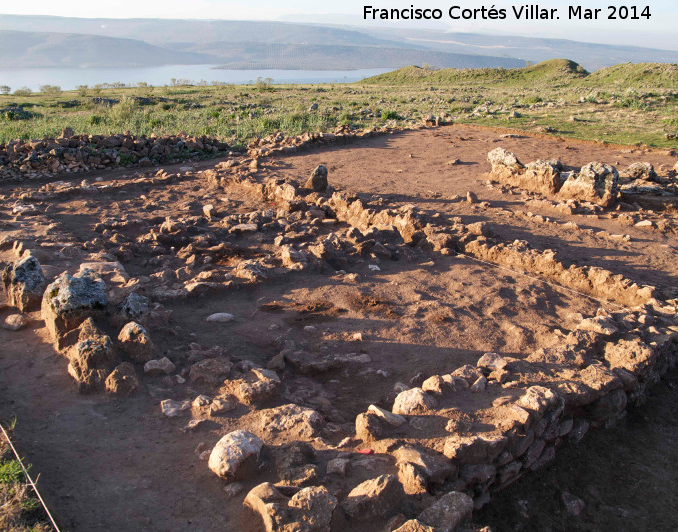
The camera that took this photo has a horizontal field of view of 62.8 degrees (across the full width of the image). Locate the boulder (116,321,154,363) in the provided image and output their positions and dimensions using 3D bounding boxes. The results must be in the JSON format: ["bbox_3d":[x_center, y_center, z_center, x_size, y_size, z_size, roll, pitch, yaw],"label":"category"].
[{"bbox_3d":[-1.707,0.641,4.660,0.276,0.319,0.262,-9,24,-21],"label":"boulder"}]

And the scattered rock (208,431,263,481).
[{"bbox_3d":[-0.644,1.178,3.462,0.332,0.222,0.282,-14,26,-30],"label":"scattered rock"}]

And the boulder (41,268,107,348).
[{"bbox_3d":[-2.401,0.387,5.054,0.503,0.707,0.403,-11,24,-26],"label":"boulder"}]

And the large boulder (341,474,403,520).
[{"bbox_3d":[0.184,1.267,3.046,0.338,0.168,0.230,-6,23,-14],"label":"large boulder"}]

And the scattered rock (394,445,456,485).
[{"bbox_3d":[0.502,1.168,3.280,0.360,0.140,0.224,15,27,33],"label":"scattered rock"}]

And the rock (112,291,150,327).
[{"bbox_3d":[-2.061,0.423,5.542,0.308,0.276,0.278,-9,24,-21],"label":"rock"}]

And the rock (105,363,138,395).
[{"bbox_3d":[-1.723,0.901,4.411,0.234,0.235,0.199,-10,24,-23],"label":"rock"}]

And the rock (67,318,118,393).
[{"bbox_3d":[-1.879,0.683,4.239,0.324,0.558,0.405,-11,24,-25],"label":"rock"}]

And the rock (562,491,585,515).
[{"bbox_3d":[1.478,1.494,3.494,0.127,0.118,0.102,12,25,27],"label":"rock"}]

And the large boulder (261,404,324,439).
[{"bbox_3d":[-0.327,1.102,3.943,0.430,0.151,0.258,-2,22,-5],"label":"large boulder"}]

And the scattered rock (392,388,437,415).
[{"bbox_3d":[0.529,0.949,3.893,0.319,0.150,0.207,3,22,9],"label":"scattered rock"}]

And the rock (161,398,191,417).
[{"bbox_3d":[-1.230,1.071,4.191,0.224,0.081,0.112,-8,23,-18],"label":"rock"}]

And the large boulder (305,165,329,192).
[{"bbox_3d":[-0.404,-1.617,10.204,0.422,0.478,0.338,-1,22,-2],"label":"large boulder"}]

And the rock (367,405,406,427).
[{"bbox_3d":[0.323,1.014,3.768,0.257,0.105,0.129,-5,23,-13],"label":"rock"}]

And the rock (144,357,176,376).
[{"bbox_3d":[-1.452,0.813,4.494,0.246,0.126,0.160,-8,23,-19],"label":"rock"}]

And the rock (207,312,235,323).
[{"bbox_3d":[-1.161,0.509,5.488,0.271,0.065,0.163,-5,23,-12],"label":"rock"}]

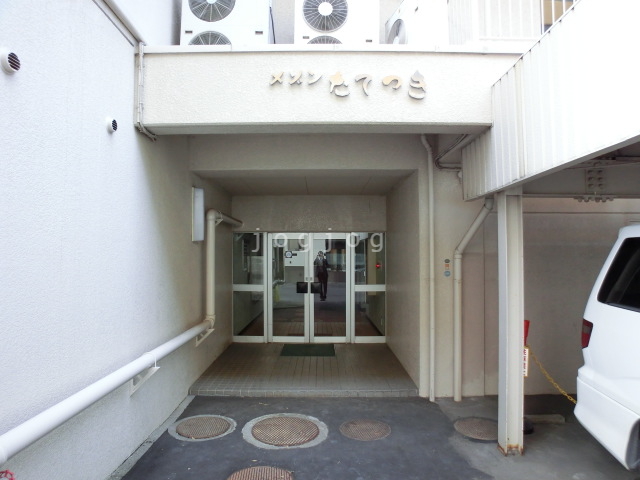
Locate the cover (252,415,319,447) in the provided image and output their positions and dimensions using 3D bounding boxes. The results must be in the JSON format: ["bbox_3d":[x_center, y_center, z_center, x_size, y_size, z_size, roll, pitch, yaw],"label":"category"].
[{"bbox_3d":[-0.323,1.830,3.693,0.635,0.030,0.635,0,-2,0],"label":"cover"}]

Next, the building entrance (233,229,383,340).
[{"bbox_3d":[-0.185,0.849,6.870,2.730,1.960,0.120,0,-2,0],"label":"building entrance"}]

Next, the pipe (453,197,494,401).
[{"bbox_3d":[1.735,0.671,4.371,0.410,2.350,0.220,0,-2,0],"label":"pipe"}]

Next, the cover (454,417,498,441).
[{"bbox_3d":[1.570,1.831,3.743,0.500,0.030,0.500,0,-2,0],"label":"cover"}]

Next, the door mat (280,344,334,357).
[{"bbox_3d":[-0.187,1.827,6.465,0.870,0.015,0.760,0,-2,0],"label":"door mat"}]

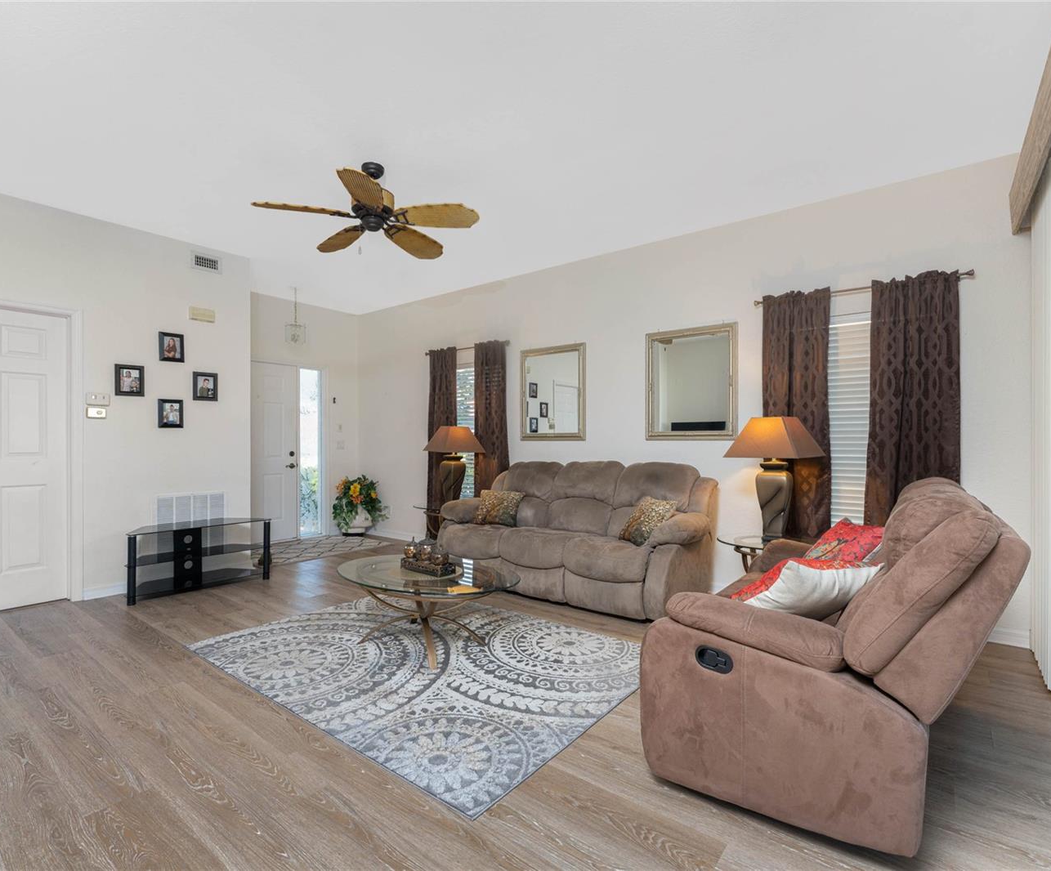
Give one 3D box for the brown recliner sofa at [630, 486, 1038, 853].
[{"bbox_3d":[1.219,0.693,2.150,1.060,1.020,1.470,0,0,29],"label":"brown recliner sofa"}]

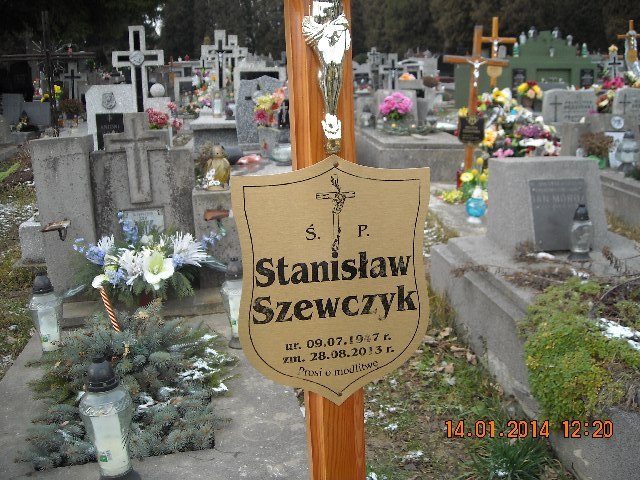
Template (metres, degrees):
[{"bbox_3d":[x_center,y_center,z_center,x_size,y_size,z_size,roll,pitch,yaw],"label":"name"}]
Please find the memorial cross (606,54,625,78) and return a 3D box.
[{"bbox_3d":[5.746,-3.326,12.583,0.340,0.540,0.100,-2,15,-5],"label":"memorial cross"}]

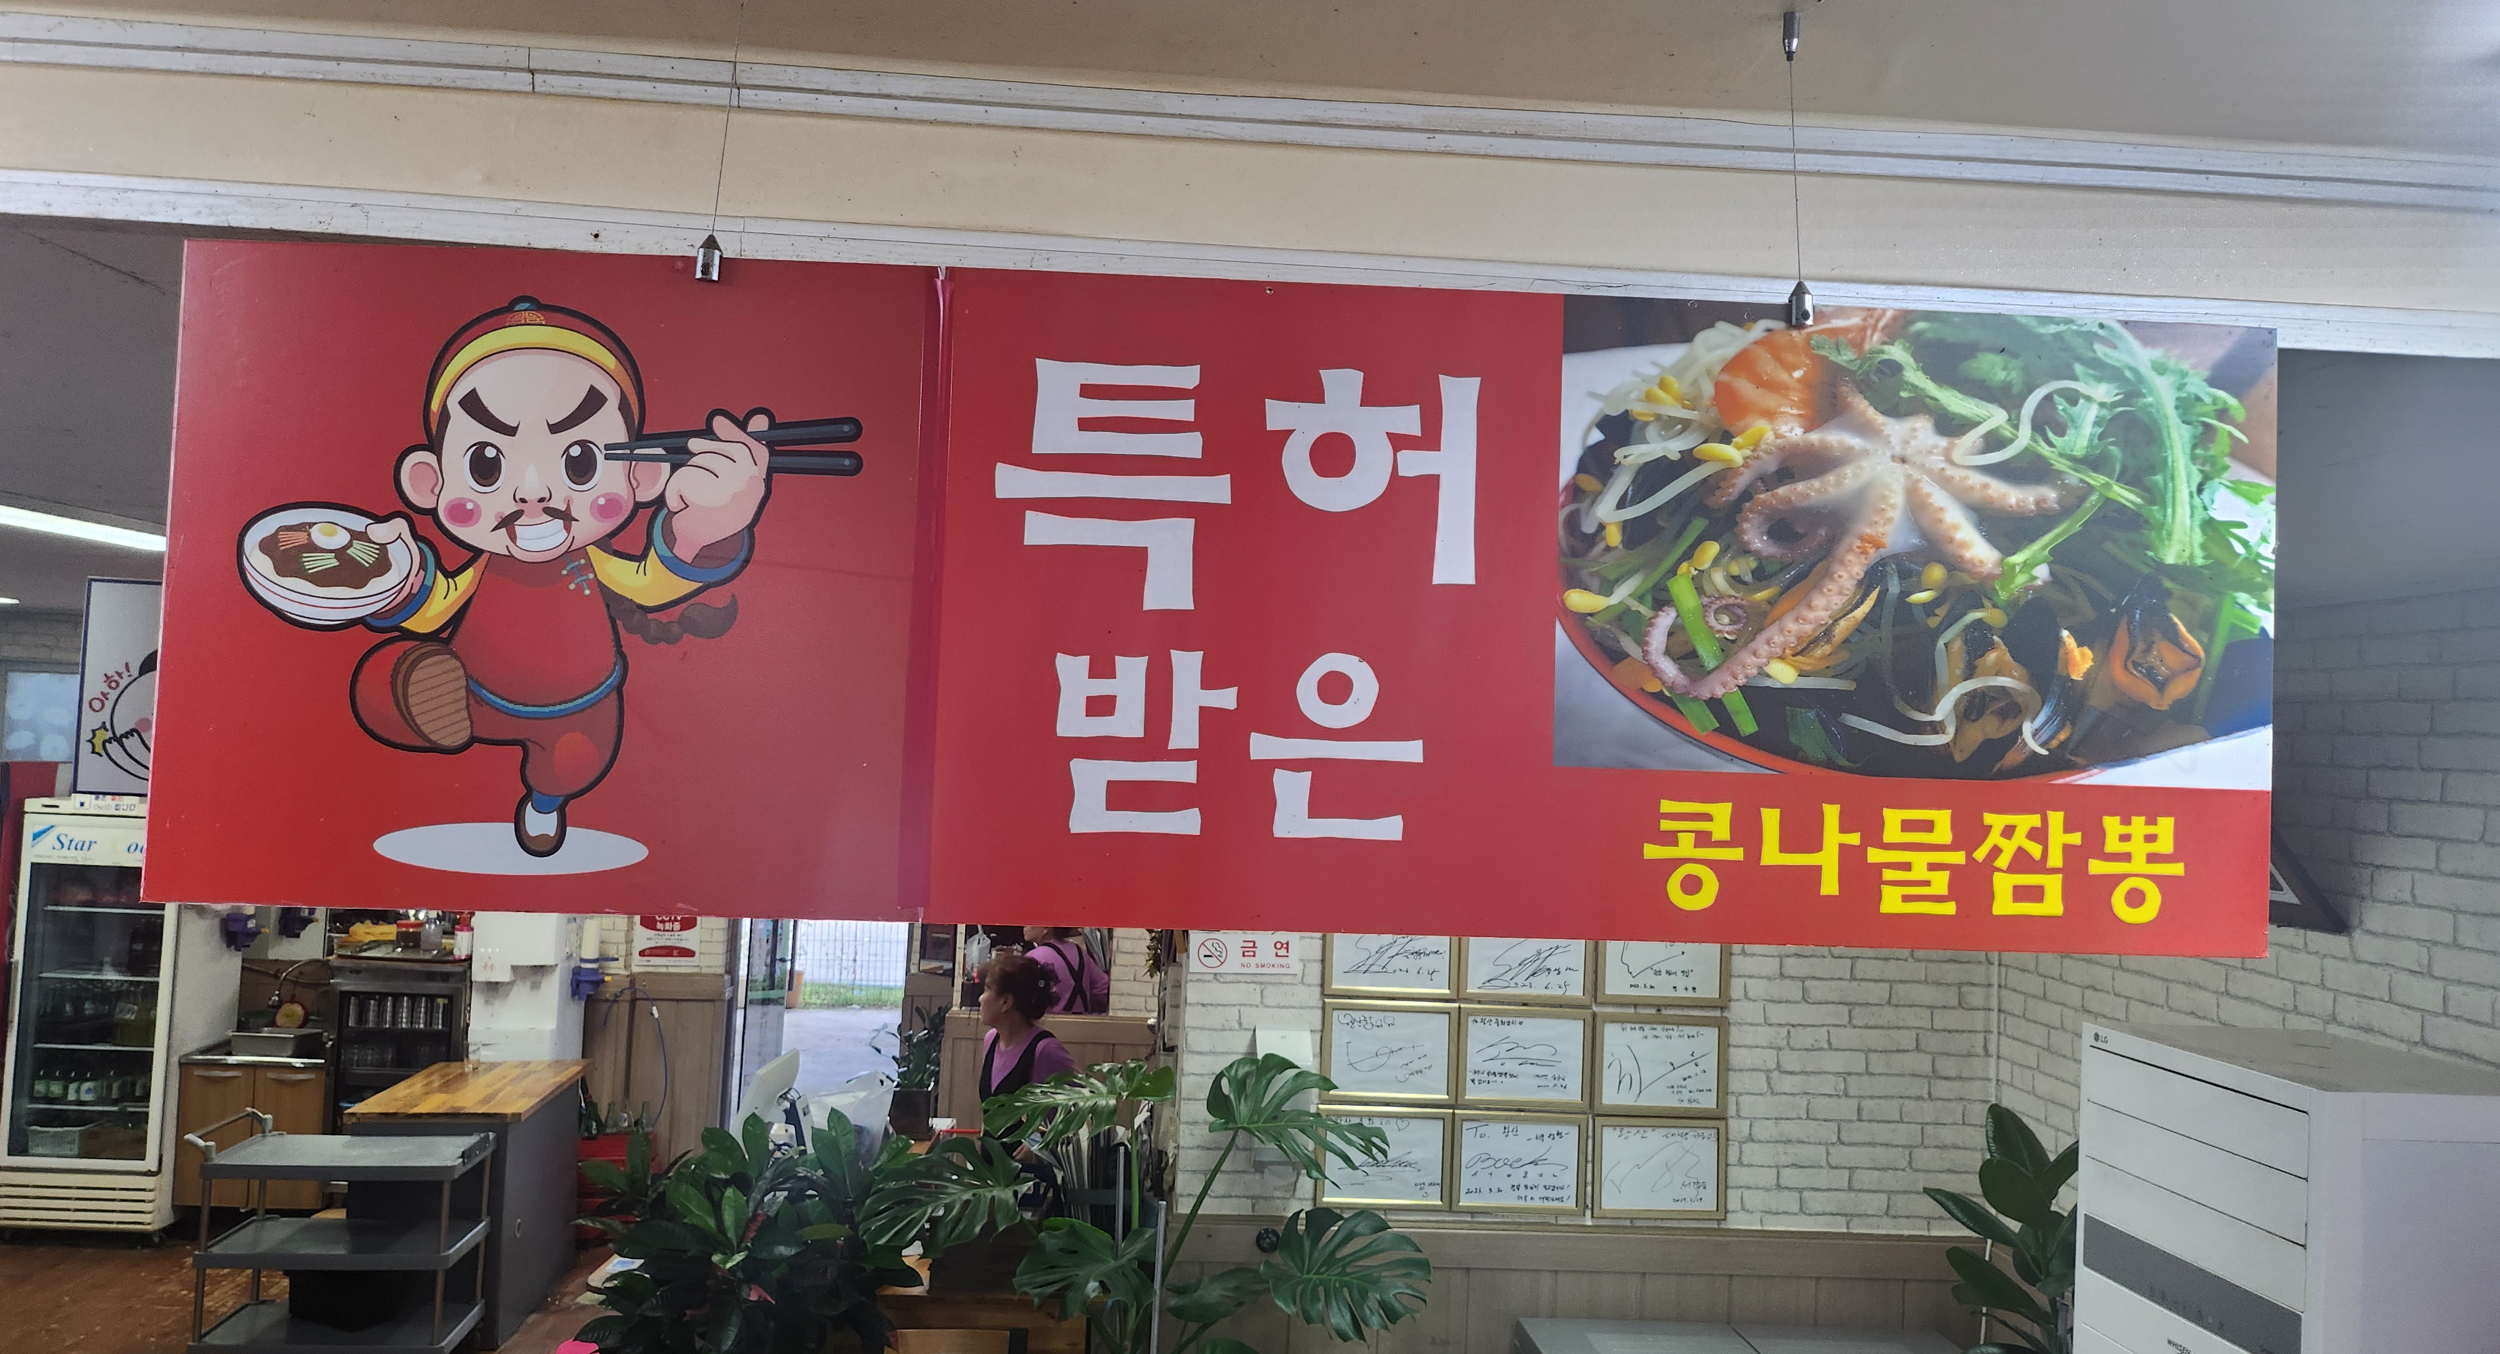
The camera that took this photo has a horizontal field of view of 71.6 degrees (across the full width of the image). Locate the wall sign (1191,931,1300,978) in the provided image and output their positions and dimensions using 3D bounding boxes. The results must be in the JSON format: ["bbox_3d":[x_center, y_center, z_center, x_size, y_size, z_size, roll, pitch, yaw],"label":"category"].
[{"bbox_3d":[-0.012,0.682,4.276,0.271,0.100,0.008,3,-2,-4],"label":"wall sign"}]

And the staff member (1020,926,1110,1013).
[{"bbox_3d":[-0.858,1.783,8.000,0.450,1.550,0.330,4,-2,-38],"label":"staff member"}]

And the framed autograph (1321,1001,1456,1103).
[{"bbox_3d":[0.348,0.931,4.300,0.336,0.246,0.020,3,-2,-4],"label":"framed autograph"}]

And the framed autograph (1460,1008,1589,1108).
[{"bbox_3d":[0.687,0.948,4.324,0.336,0.246,0.020,3,-2,-4],"label":"framed autograph"}]

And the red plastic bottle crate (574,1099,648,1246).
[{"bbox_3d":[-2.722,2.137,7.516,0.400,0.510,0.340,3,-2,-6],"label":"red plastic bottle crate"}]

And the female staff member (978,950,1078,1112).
[{"bbox_3d":[-0.759,1.714,5.850,0.450,1.550,0.330,1,-3,43],"label":"female staff member"}]

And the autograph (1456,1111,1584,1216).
[{"bbox_3d":[0.674,1.209,4.316,0.336,0.246,0.020,3,-2,-4],"label":"autograph"}]

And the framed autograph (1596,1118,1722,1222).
[{"bbox_3d":[1.026,1.229,4.341,0.336,0.246,0.020,3,-2,-4],"label":"framed autograph"}]

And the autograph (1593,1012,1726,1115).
[{"bbox_3d":[1.031,0.972,4.349,0.336,0.246,0.020,3,-2,-4],"label":"autograph"}]

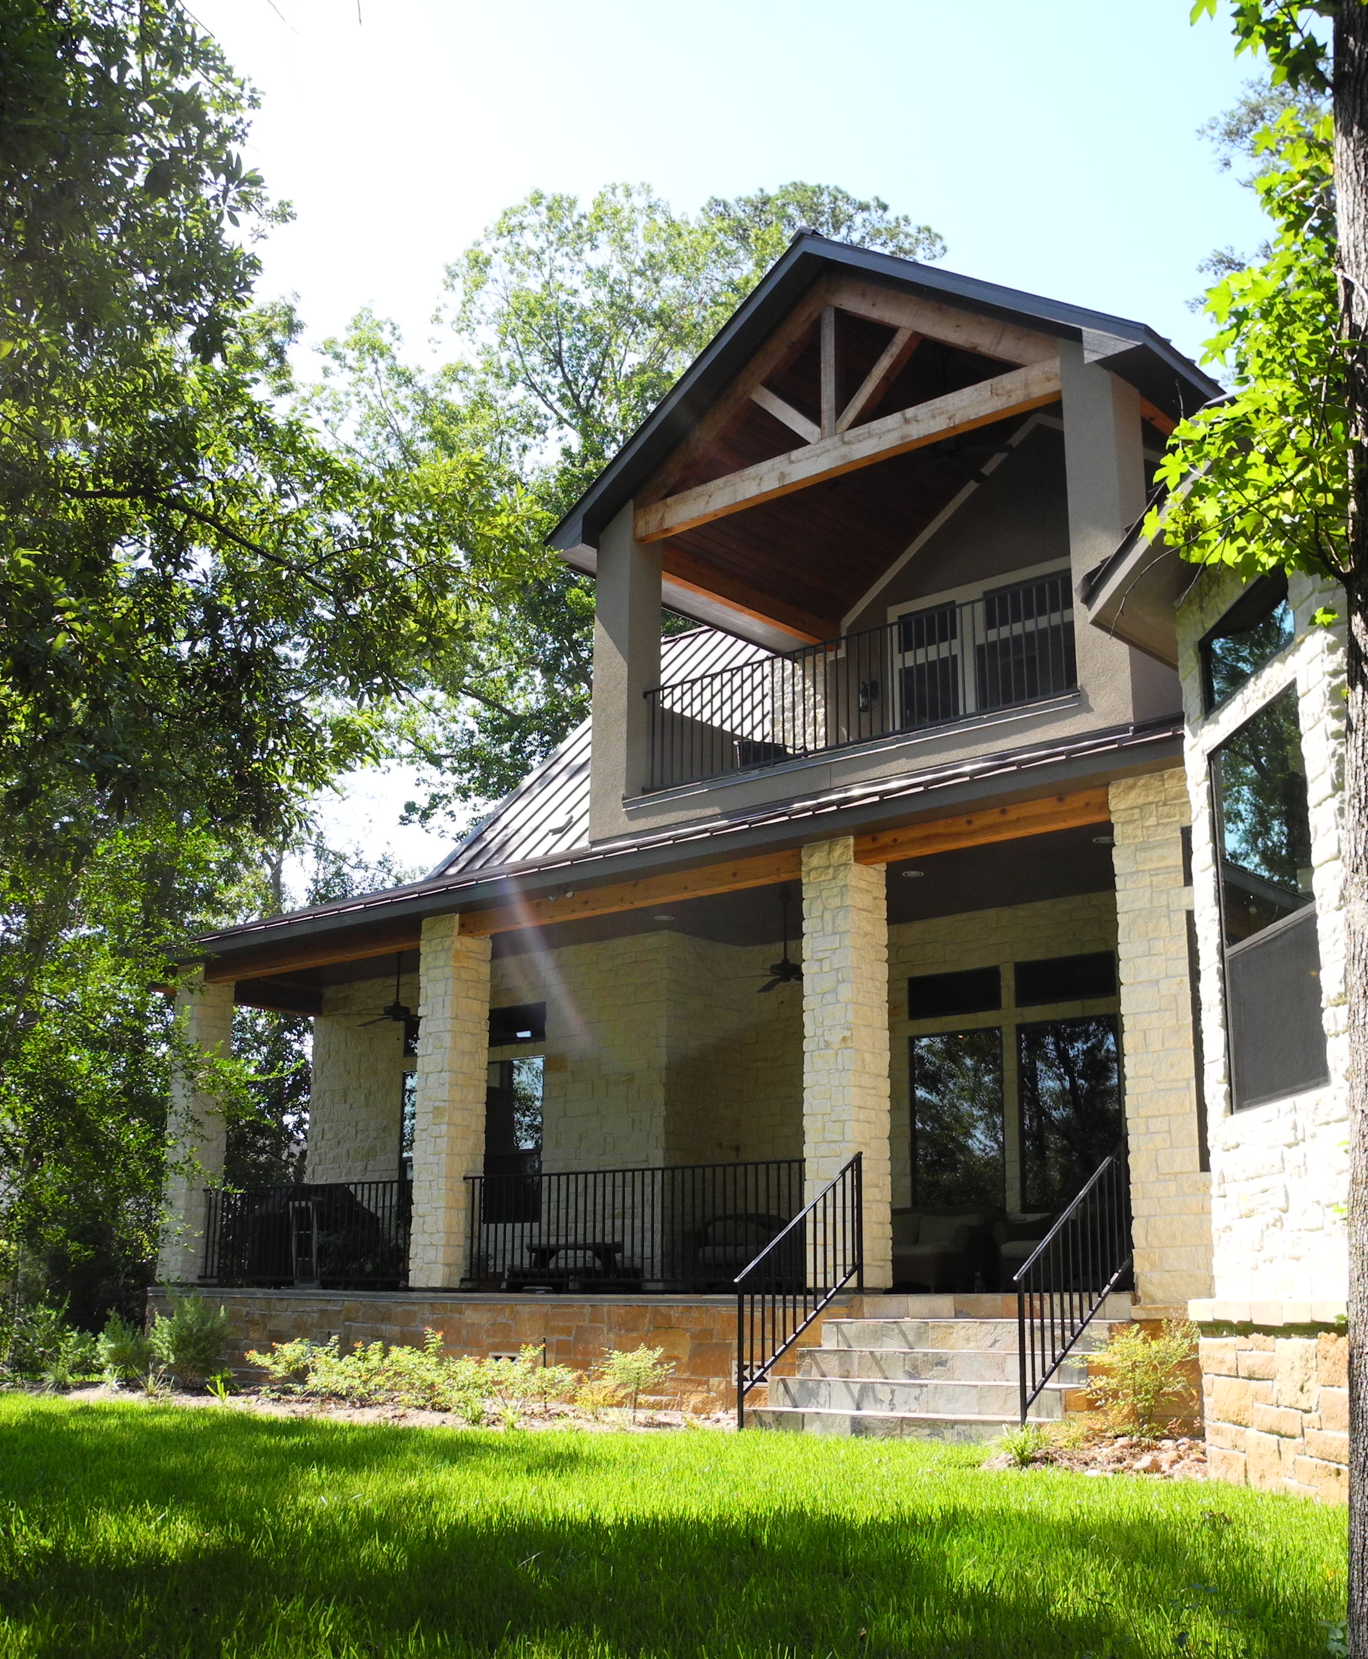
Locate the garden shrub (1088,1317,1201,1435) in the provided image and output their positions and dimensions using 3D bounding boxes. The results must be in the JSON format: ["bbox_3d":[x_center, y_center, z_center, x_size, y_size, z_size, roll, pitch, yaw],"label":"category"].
[{"bbox_3d":[2.638,3.123,10.249,0.609,0.651,0.588,-12,-20,39],"label":"garden shrub"}]

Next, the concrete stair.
[{"bbox_3d":[1.577,3.288,11.046,2.184,0.840,1.123,-12,-20,39],"label":"concrete stair"}]

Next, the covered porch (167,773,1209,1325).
[{"bbox_3d":[-0.021,2.442,15.754,11.130,3.349,3.413,-12,-20,39],"label":"covered porch"}]

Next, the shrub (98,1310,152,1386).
[{"bbox_3d":[-5.320,4.925,17.055,0.546,0.714,0.525,-12,-20,39],"label":"shrub"}]

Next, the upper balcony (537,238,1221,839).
[{"bbox_3d":[2.093,-2.150,14.991,5.565,4.673,3.675,-12,-20,39],"label":"upper balcony"}]

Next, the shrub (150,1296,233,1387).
[{"bbox_3d":[-4.446,4.625,16.152,0.714,0.819,0.693,-12,-20,39],"label":"shrub"}]

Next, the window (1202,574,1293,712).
[{"bbox_3d":[2.530,-0.836,8.088,0.126,0.362,1.013,2,-15,-4],"label":"window"}]

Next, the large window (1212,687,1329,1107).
[{"bbox_3d":[2.519,0.324,7.771,0.126,1.680,0.992,2,-15,-4],"label":"large window"}]

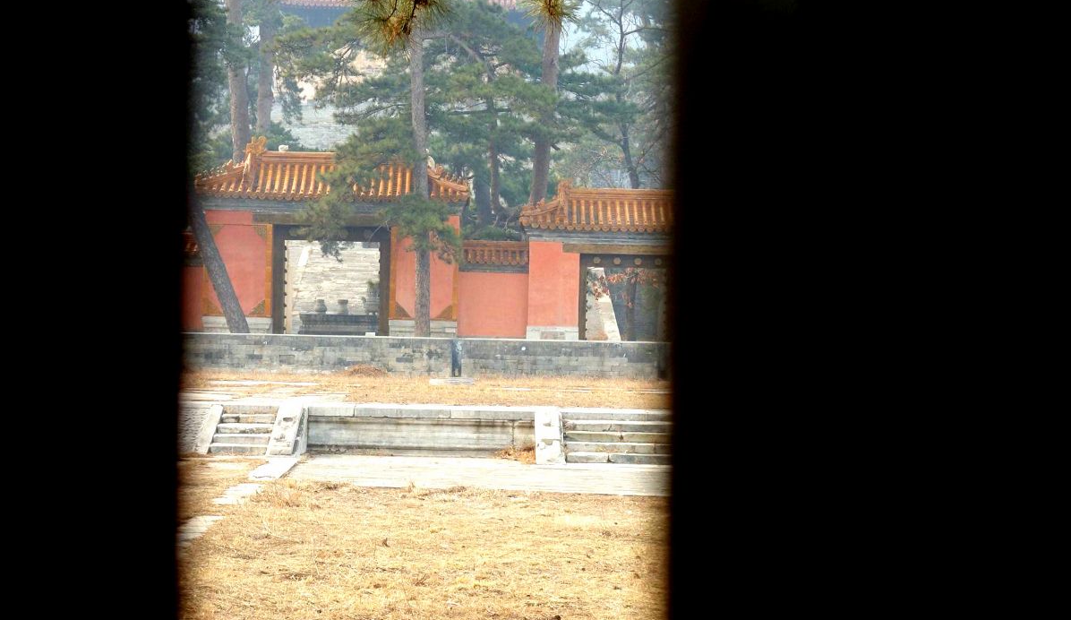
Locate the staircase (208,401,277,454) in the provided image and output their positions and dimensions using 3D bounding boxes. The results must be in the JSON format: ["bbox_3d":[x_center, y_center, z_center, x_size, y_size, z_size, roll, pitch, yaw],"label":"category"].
[{"bbox_3d":[-4.630,1.890,34.850,0.950,0.710,1.700,1,0,-1],"label":"staircase"}]

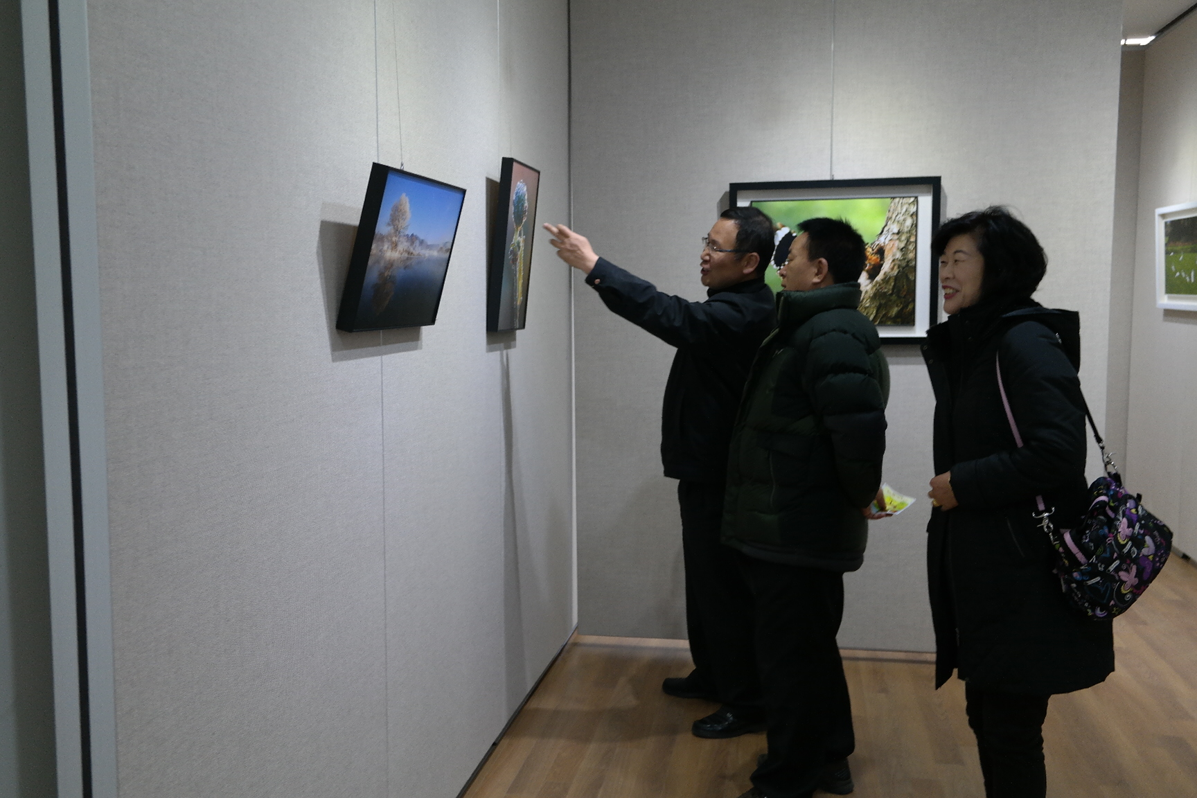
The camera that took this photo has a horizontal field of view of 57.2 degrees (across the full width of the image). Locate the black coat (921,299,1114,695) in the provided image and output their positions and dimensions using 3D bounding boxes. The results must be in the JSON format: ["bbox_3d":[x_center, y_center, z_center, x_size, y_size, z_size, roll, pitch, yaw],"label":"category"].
[{"bbox_3d":[0.932,0.211,2.450,0.400,0.870,0.500,0,5,1],"label":"black coat"}]

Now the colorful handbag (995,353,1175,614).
[{"bbox_3d":[1.021,0.166,2.320,0.290,0.570,0.190,-20,10,-14],"label":"colorful handbag"}]

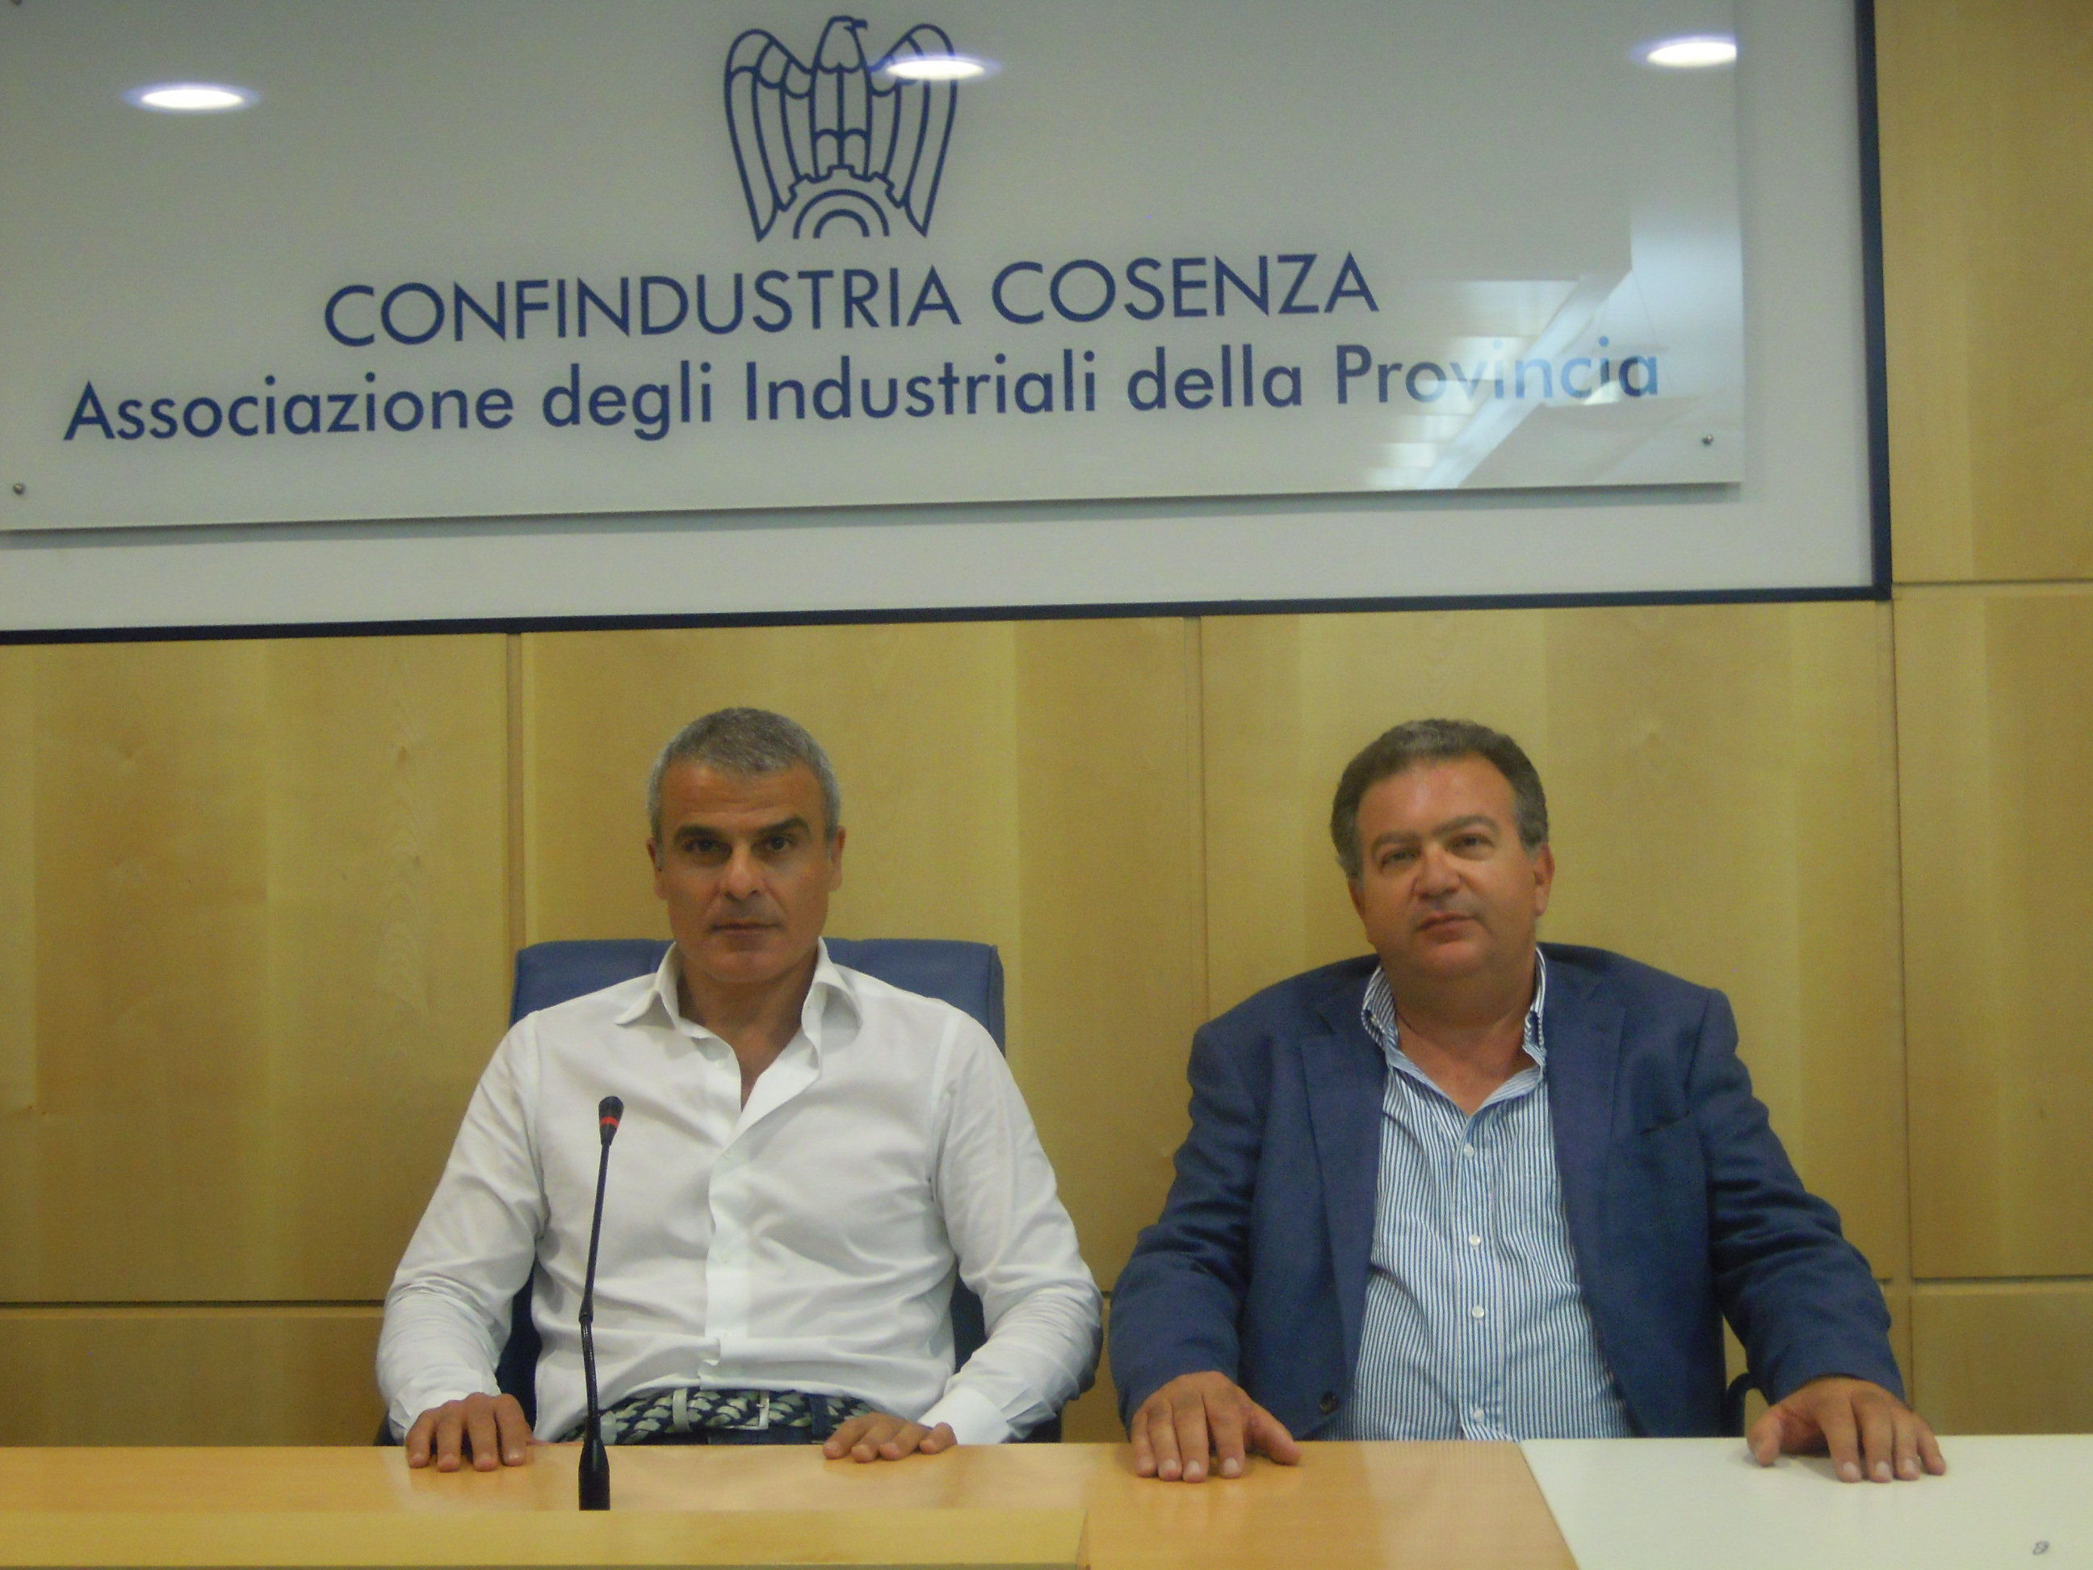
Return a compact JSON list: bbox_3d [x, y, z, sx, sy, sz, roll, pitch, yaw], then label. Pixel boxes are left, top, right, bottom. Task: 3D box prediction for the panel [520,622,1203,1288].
[{"bbox_3d":[-0.211,0.201,3.234,0.788,0.775,0.030,-1,-2,3],"label":"panel"}]

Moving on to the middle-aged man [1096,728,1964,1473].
[{"bbox_3d":[0.402,0.605,2.287,0.700,1.340,0.770,-1,-2,7],"label":"middle-aged man"}]

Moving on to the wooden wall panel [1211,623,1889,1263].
[{"bbox_3d":[0.580,0.182,3.195,0.785,0.773,0.030,-1,-2,3],"label":"wooden wall panel"}]

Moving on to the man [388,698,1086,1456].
[{"bbox_3d":[-0.268,0.603,2.306,0.630,1.360,0.750,-1,-2,3],"label":"man"}]

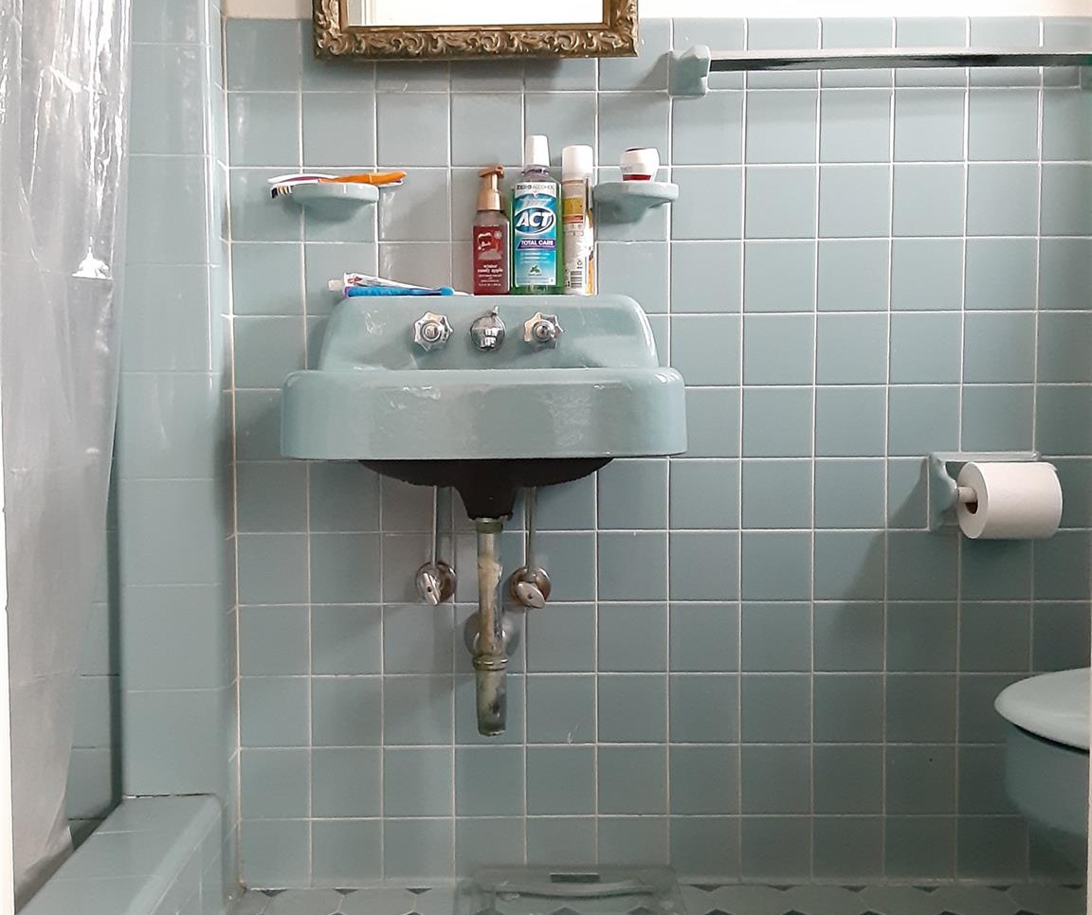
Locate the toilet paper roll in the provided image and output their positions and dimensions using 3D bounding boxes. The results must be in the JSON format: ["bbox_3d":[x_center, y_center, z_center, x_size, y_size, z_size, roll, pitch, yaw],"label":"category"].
[{"bbox_3d":[0.666,0.062,1.630,0.103,0.109,0.109,0,3,0],"label":"toilet paper roll"}]

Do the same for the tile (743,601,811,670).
[{"bbox_3d":[0.353,0.277,1.743,0.108,0.108,0.009,0,3,0],"label":"tile"}]

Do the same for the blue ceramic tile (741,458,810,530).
[{"bbox_3d":[0.349,0.057,1.718,0.107,0.107,0.010,0,3,0],"label":"blue ceramic tile"}]

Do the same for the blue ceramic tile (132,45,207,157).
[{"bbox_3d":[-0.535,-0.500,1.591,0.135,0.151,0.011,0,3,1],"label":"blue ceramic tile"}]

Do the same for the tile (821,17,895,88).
[{"bbox_3d":[0.463,-0.602,1.690,0.108,0.107,0.009,0,3,0],"label":"tile"}]

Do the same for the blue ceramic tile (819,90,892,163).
[{"bbox_3d":[0.456,-0.490,1.686,0.107,0.107,0.010,0,3,0],"label":"blue ceramic tile"}]

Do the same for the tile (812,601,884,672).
[{"bbox_3d":[0.464,0.276,1.735,0.108,0.108,0.010,0,3,0],"label":"tile"}]

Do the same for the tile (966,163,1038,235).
[{"bbox_3d":[0.679,-0.385,1.690,0.108,0.108,0.009,0,3,0],"label":"tile"}]

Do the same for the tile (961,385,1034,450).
[{"bbox_3d":[0.680,-0.055,1.708,0.108,0.108,0.009,0,3,1],"label":"tile"}]

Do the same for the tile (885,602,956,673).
[{"bbox_3d":[0.572,0.275,1.738,0.108,0.108,0.010,0,3,0],"label":"tile"}]

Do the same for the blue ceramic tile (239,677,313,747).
[{"bbox_3d":[-0.413,0.393,1.742,0.108,0.108,0.009,0,3,0],"label":"blue ceramic tile"}]

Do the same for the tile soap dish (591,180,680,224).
[{"bbox_3d":[0.131,-0.371,1.652,0.124,0.044,0.075,0,3,0],"label":"tile soap dish"}]

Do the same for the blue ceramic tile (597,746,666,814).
[{"bbox_3d":[0.131,0.496,1.751,0.108,0.108,0.010,0,3,0],"label":"blue ceramic tile"}]

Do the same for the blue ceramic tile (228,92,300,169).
[{"bbox_3d":[-0.421,-0.490,1.701,0.108,0.108,0.009,0,3,0],"label":"blue ceramic tile"}]

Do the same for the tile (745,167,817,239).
[{"bbox_3d":[0.347,-0.381,1.693,0.107,0.107,0.010,0,3,0],"label":"tile"}]

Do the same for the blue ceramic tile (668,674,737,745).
[{"bbox_3d":[0.244,0.387,1.750,0.108,0.108,0.009,0,3,0],"label":"blue ceramic tile"}]

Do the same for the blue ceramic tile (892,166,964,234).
[{"bbox_3d":[0.569,-0.383,1.689,0.108,0.108,0.009,0,3,1],"label":"blue ceramic tile"}]

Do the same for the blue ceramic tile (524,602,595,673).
[{"bbox_3d":[0.023,0.278,1.745,0.108,0.108,0.009,0,3,0],"label":"blue ceramic tile"}]

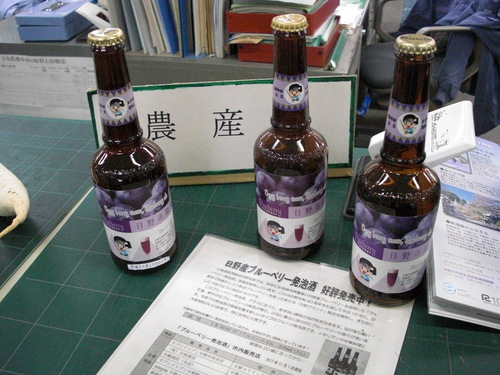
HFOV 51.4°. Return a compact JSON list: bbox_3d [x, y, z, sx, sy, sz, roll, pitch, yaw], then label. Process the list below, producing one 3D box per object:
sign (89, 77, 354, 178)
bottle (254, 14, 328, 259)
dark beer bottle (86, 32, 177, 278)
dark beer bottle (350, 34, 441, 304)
[{"bbox_3d":[-0.029,-0.063,0.609,0.300,0.121,0.020,-3,25,0],"label":"sign"},{"bbox_3d":[0.036,-0.039,0.469,0.065,0.224,0.065,-2,34,1],"label":"bottle"},{"bbox_3d":[-0.108,-0.026,0.461,0.065,0.224,0.065,-15,35,-17],"label":"dark beer bottle"},{"bbox_3d":[0.118,-0.007,0.414,0.065,0.224,0.065,2,34,7],"label":"dark beer bottle"}]

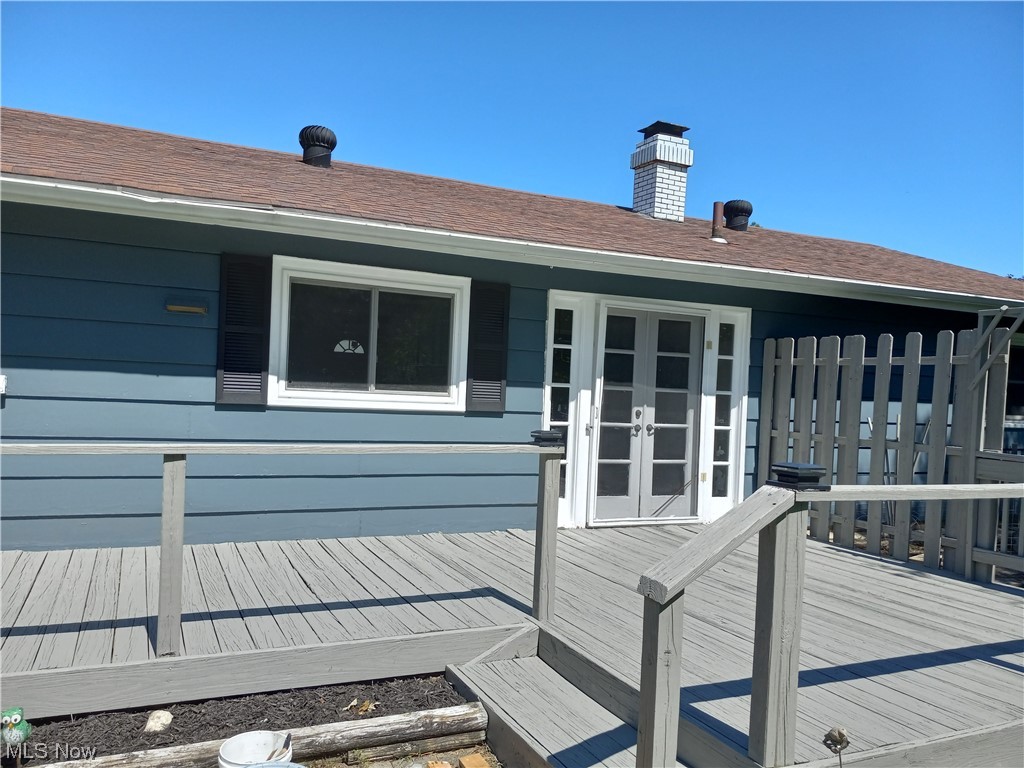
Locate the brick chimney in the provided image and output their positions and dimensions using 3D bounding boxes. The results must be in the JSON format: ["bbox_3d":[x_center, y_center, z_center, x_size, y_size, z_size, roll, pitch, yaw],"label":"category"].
[{"bbox_3d":[2.011,-2.803,10.764,0.588,1.280,0.597,3,0,-25],"label":"brick chimney"}]

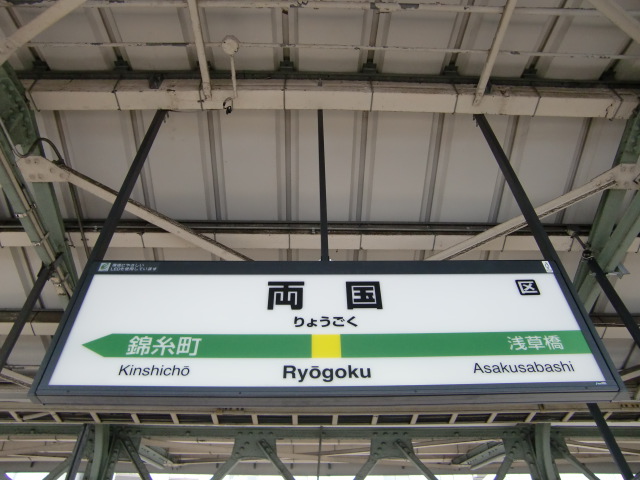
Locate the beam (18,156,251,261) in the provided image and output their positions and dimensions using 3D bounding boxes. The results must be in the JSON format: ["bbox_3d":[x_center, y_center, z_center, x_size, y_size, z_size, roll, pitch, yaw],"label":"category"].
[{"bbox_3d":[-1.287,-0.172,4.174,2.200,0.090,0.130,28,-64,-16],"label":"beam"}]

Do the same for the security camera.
[{"bbox_3d":[-0.640,-0.931,3.584,0.075,0.140,0.080,0,-48,-1],"label":"security camera"}]

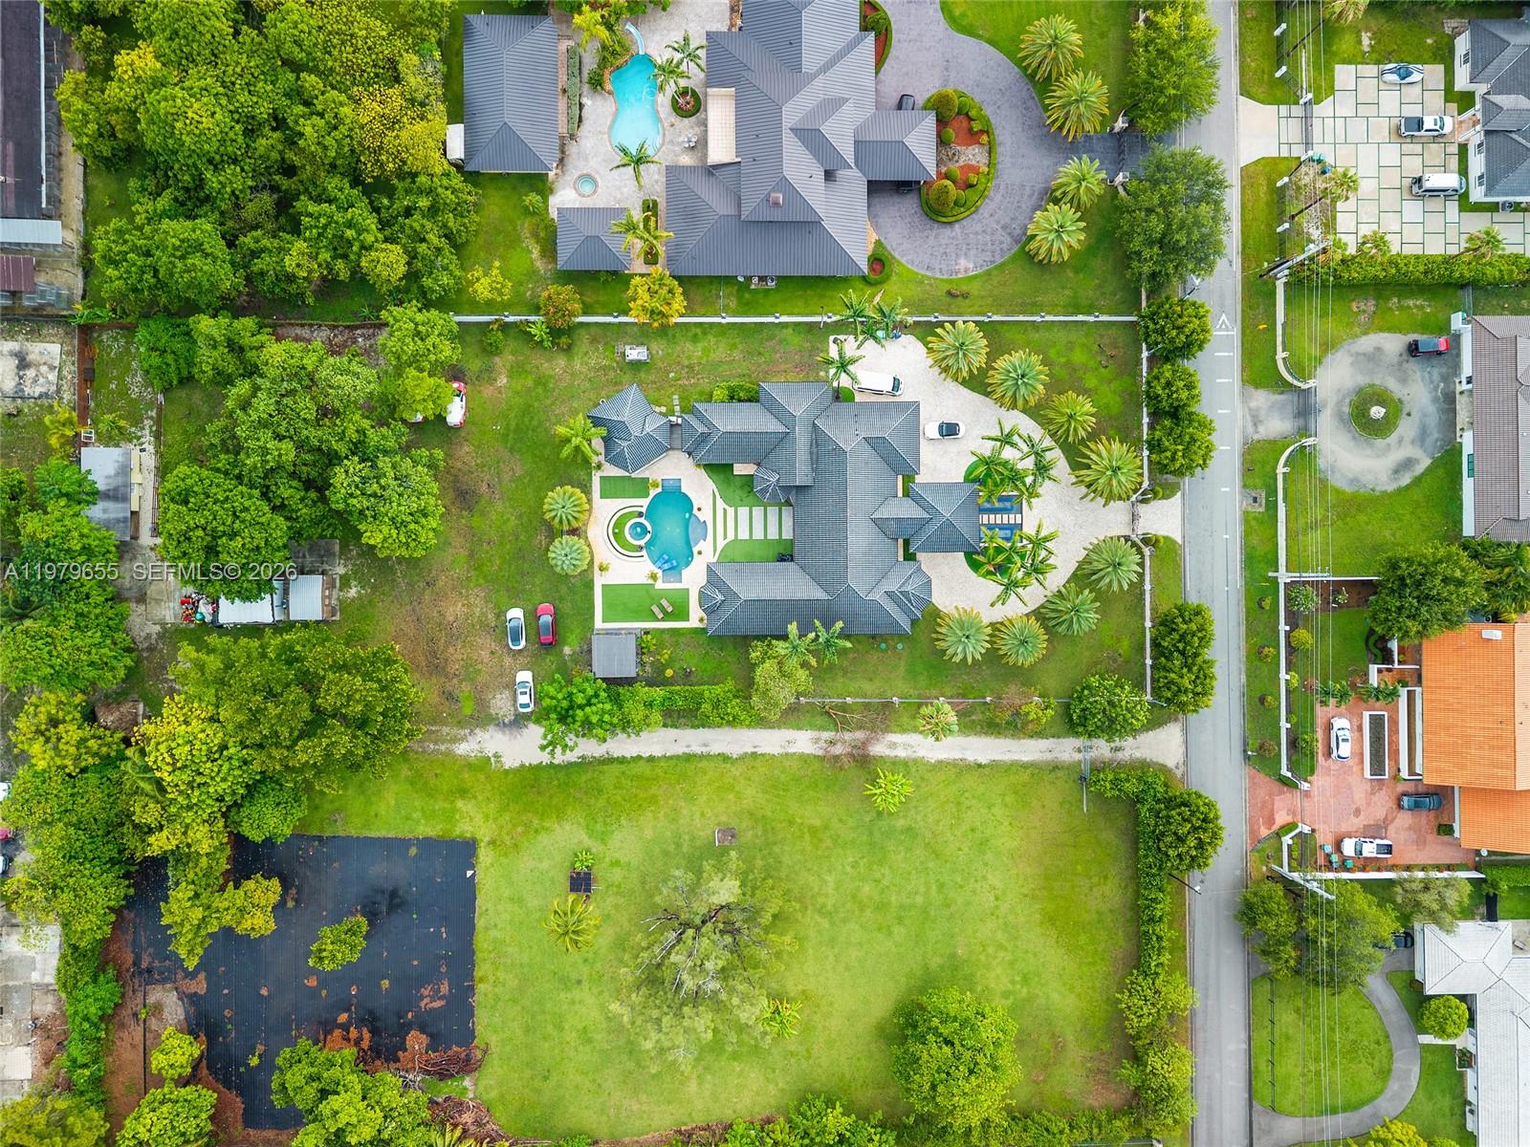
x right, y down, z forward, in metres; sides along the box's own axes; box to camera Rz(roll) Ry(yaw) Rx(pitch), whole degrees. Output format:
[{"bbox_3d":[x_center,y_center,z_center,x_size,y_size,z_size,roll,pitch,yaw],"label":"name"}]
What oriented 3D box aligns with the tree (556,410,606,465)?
[{"bbox_3d":[-19.580,-14.330,113.980,5.520,7.000,5.640,0,90,-2],"label":"tree"}]

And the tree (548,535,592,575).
[{"bbox_3d":[-21.764,-2.003,118.600,4.940,4.800,4.406,0,90,0],"label":"tree"}]

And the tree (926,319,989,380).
[{"bbox_3d":[20.815,-24.193,115.438,6.848,6.800,6.609,0,90,-2],"label":"tree"}]

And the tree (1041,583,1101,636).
[{"bbox_3d":[33.020,3.950,115.910,6.170,6.500,5.840,0,90,-2],"label":"tree"}]

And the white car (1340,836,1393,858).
[{"bbox_3d":[68.163,31.107,120.070,5.600,1.860,1.980,2,90,0],"label":"white car"}]

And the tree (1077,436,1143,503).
[{"bbox_3d":[38.131,-11.565,117.600,7.401,6.800,7.401,0,90,0],"label":"tree"}]

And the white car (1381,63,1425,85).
[{"bbox_3d":[72.280,-56.570,120.200,4.550,1.200,1.980,-1,90,-2],"label":"white car"}]

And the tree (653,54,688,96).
[{"bbox_3d":[-10.275,-53.893,117.000,3.877,8.000,4.523,0,90,0],"label":"tree"}]

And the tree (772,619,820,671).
[{"bbox_3d":[3.180,7.620,114.140,4.910,8.000,5.100,0,90,-2],"label":"tree"}]

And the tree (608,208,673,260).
[{"bbox_3d":[-13.446,-37.026,117.250,7.015,7.500,5.586,0,90,0],"label":"tree"}]

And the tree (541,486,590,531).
[{"bbox_3d":[-21.393,-7.006,114.621,5.007,5.400,4.919,0,90,-2],"label":"tree"}]

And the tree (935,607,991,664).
[{"bbox_3d":[21.911,6.951,117.850,6.090,6.300,6.355,0,90,0],"label":"tree"}]

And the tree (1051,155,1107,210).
[{"bbox_3d":[34.790,-43.256,117.850,6.217,6.300,6.217,0,90,0],"label":"tree"}]

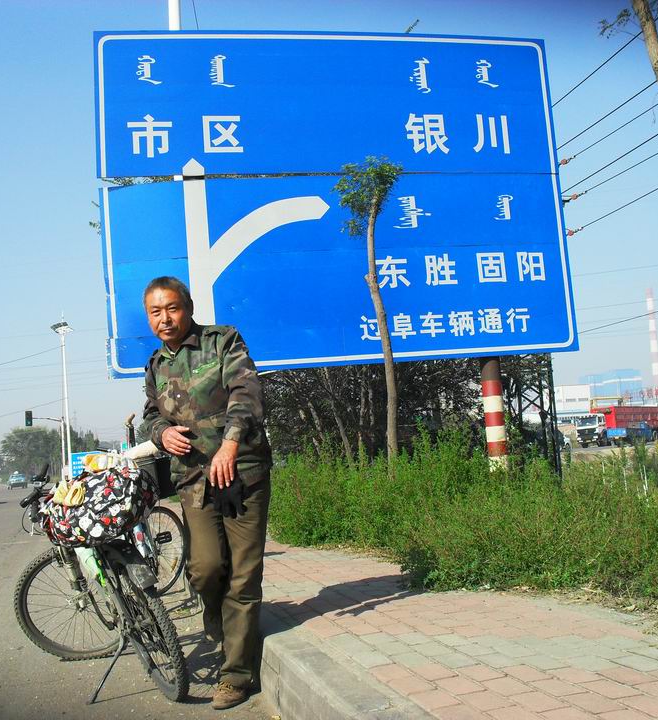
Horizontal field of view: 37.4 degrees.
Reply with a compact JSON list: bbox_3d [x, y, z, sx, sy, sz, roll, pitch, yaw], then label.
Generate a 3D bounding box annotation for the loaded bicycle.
[{"bbox_3d":[-1.089,1.011,4.735,0.620,1.080,1.570,0,-7,-29],"label":"loaded bicycle"}]

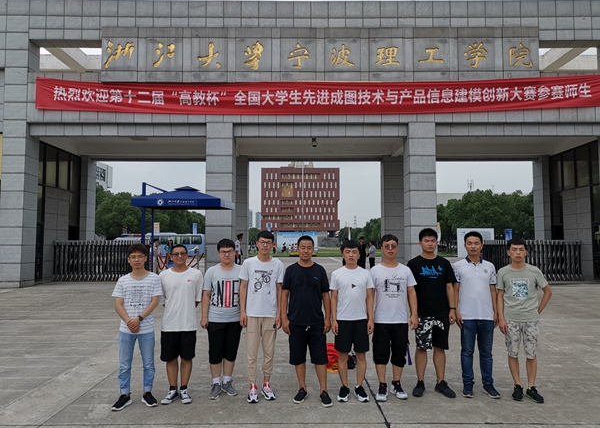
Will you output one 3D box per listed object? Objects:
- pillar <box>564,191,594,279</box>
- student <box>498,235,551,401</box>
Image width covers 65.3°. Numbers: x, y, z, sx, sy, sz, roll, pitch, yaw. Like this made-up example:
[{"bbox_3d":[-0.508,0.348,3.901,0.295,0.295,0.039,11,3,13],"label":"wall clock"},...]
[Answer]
[{"bbox_3d":[12.728,0.935,20.948,0.600,3.969,2.140,0,-3,0],"label":"pillar"},{"bbox_3d":[2.469,1.135,5.136,0.549,1.718,0.360,-1,-4,10],"label":"student"}]

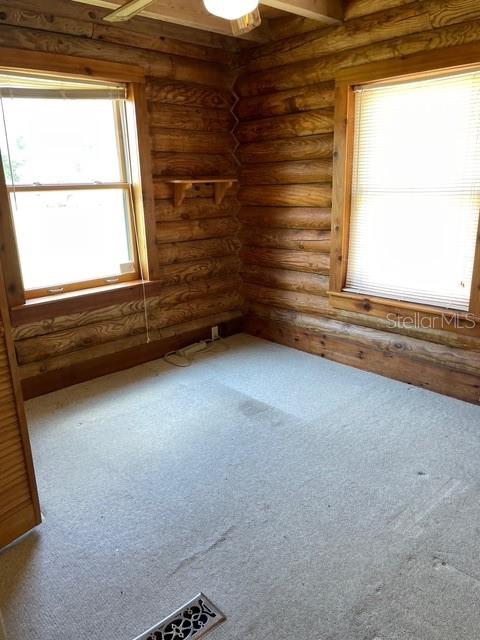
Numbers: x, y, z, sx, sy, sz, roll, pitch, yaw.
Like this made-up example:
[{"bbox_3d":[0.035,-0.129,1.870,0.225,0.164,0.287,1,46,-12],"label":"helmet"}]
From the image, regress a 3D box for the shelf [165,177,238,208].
[{"bbox_3d":[-0.291,-1.006,3.815,0.600,0.188,0.186,-16,22,-41],"label":"shelf"}]

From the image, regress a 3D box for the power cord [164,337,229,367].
[{"bbox_3d":[-0.320,0.261,4.046,0.608,0.050,0.315,-16,22,-41],"label":"power cord"}]

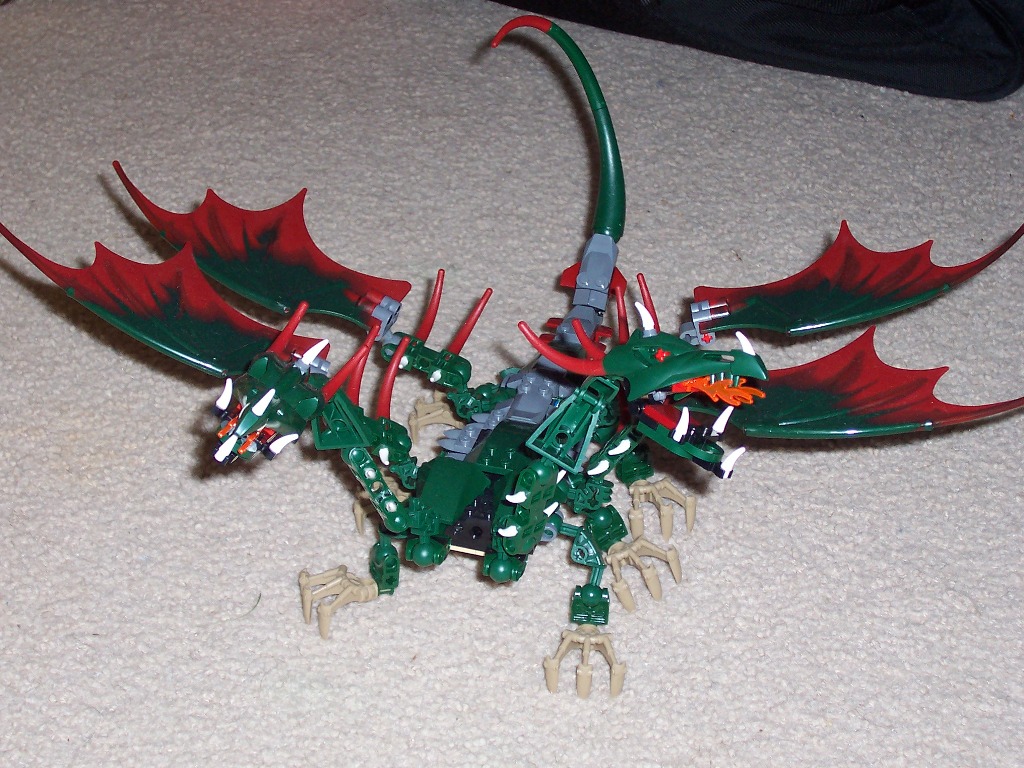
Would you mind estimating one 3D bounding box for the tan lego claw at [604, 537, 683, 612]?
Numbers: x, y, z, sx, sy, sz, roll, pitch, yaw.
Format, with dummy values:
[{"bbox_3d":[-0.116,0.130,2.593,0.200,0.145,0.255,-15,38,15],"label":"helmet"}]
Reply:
[{"bbox_3d":[0.054,0.080,0.922,0.034,0.022,0.037,-29,38,-17],"label":"tan lego claw"}]

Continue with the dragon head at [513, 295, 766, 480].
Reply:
[{"bbox_3d":[0.059,0.002,0.850,0.102,0.069,0.047,4,5,30],"label":"dragon head"}]

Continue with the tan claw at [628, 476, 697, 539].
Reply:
[{"bbox_3d":[0.065,0.054,0.953,0.034,0.022,0.037,-11,39,-14],"label":"tan claw"}]

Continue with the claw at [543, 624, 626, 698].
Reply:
[{"bbox_3d":[0.029,0.106,0.820,0.032,0.019,0.033,3,35,6],"label":"claw"}]

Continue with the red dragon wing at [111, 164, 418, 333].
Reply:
[{"bbox_3d":[-0.113,-0.070,0.943,0.158,0.022,0.079,29,42,18],"label":"red dragon wing"}]

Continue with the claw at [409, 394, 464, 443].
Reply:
[{"bbox_3d":[-0.029,0.019,0.997,0.037,0.022,0.034,13,40,16],"label":"claw"}]

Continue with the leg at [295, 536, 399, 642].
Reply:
[{"bbox_3d":[-0.069,0.085,0.898,0.045,0.038,0.034,-13,40,-16],"label":"leg"}]

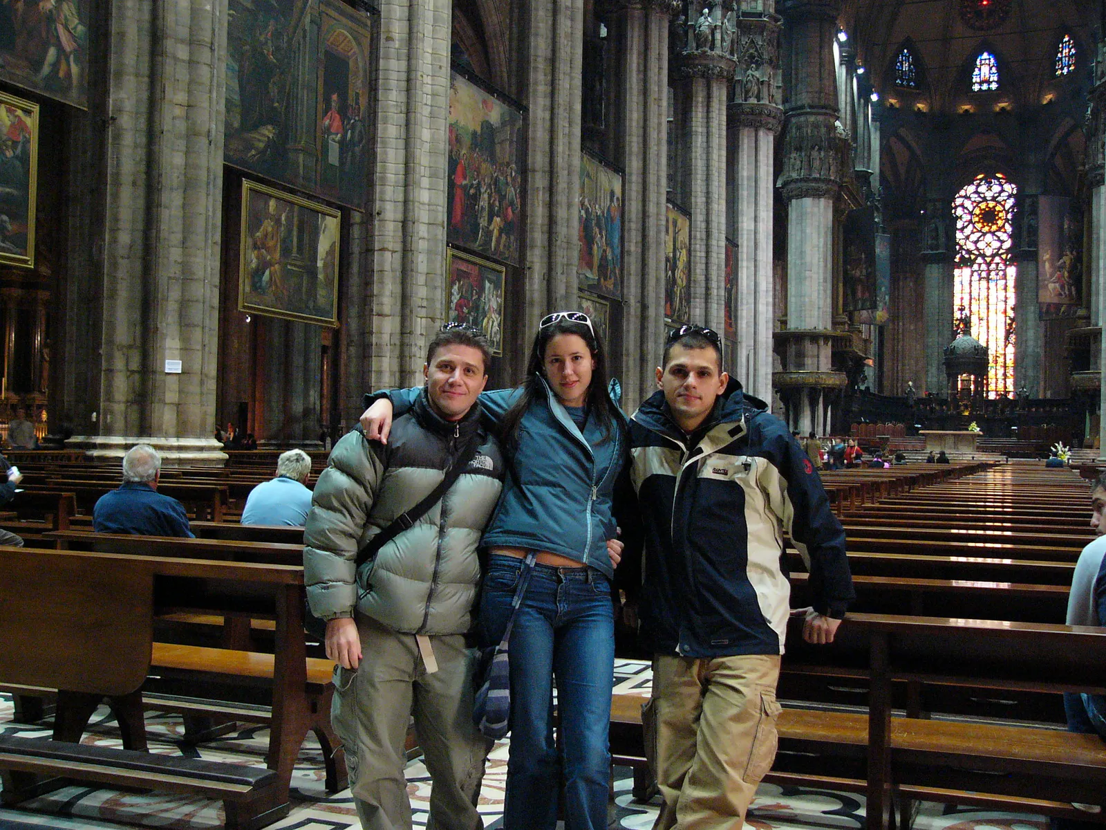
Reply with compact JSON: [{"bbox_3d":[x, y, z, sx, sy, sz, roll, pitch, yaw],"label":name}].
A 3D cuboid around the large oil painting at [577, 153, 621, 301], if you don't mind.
[{"bbox_3d":[1.440,-6.719,46.456,0.150,4.700,5.900,1,-1,21],"label":"large oil painting"}]

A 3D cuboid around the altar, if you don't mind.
[{"bbox_3d":[23.413,1.567,77.000,3.700,1.180,1.350,1,-1,21],"label":"altar"}]

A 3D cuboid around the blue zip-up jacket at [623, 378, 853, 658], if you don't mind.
[{"bbox_3d":[0.477,0.266,3.400,0.600,0.730,0.360,1,-1,13],"label":"blue zip-up jacket"}]

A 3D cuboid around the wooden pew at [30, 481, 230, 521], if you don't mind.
[{"bbox_3d":[-3.915,1.105,12.250,2.200,0.920,0.680,1,-1,21],"label":"wooden pew"}]

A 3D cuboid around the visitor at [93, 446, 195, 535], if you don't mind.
[{"bbox_3d":[-1.887,0.821,6.505,0.500,1.340,0.750,1,-1,21],"label":"visitor"}]

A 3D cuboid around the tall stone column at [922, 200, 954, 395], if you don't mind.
[{"bbox_3d":[33.830,-7.517,115.000,2.900,22.600,2.900,1,-1,21],"label":"tall stone column"}]

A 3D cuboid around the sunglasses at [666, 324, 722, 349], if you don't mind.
[{"bbox_3d":[0.363,-0.172,3.370,0.148,0.055,0.150,-1,-42,3],"label":"sunglasses"}]

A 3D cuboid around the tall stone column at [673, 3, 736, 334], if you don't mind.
[{"bbox_3d":[7.255,-9.272,61.221,3.000,24.000,3.000,1,-1,21],"label":"tall stone column"}]

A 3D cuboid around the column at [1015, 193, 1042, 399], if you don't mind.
[{"bbox_3d":[40.993,-7.420,113.000,2.900,22.600,2.900,1,-1,21],"label":"column"}]

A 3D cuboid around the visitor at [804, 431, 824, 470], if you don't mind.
[{"bbox_3d":[8.153,1.465,41.000,0.500,1.760,0.340,1,-1,21],"label":"visitor"}]

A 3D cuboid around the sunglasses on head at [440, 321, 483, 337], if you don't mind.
[{"bbox_3d":[-0.244,-0.204,3.570,0.145,0.140,0.050,7,42,1],"label":"sunglasses on head"}]

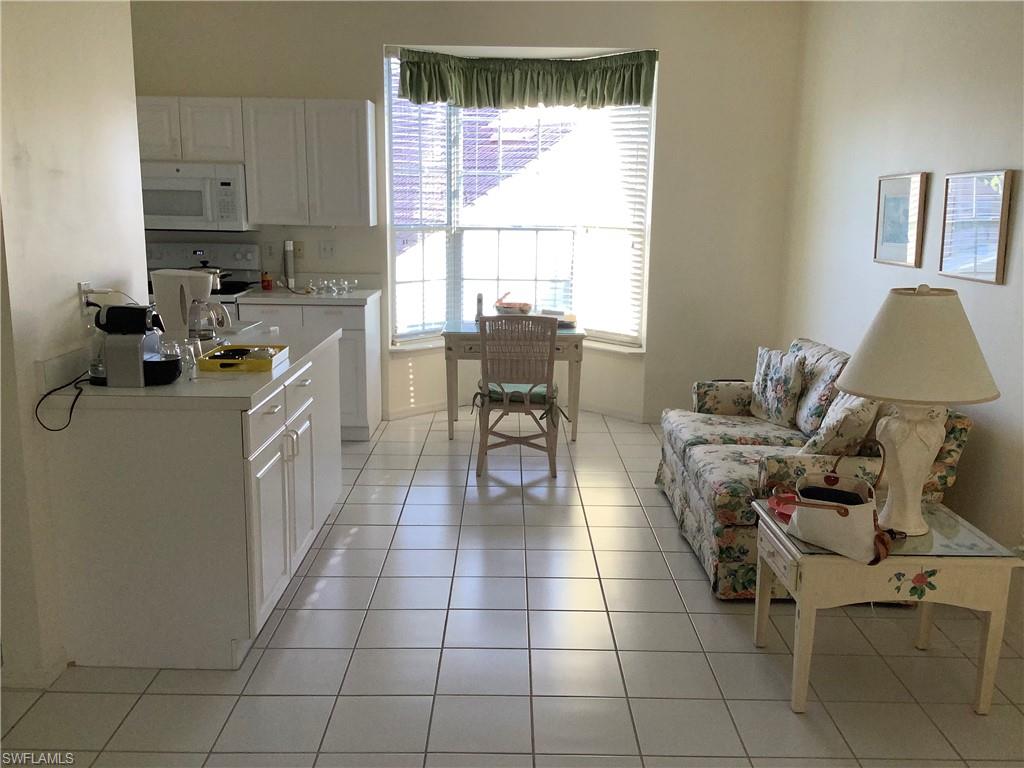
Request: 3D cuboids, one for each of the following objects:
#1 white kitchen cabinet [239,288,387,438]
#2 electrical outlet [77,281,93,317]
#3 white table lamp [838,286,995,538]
[{"bbox_3d":[-1.288,-0.117,6.006,0.770,0.873,0.642,0,12,0],"label":"white kitchen cabinet"},{"bbox_3d":[-1.438,-0.286,3.096,0.015,0.118,0.076,1,11,0],"label":"electrical outlet"},{"bbox_3d":[1.257,0.082,2.859,0.505,0.775,0.505,1,11,0],"label":"white table lamp"}]

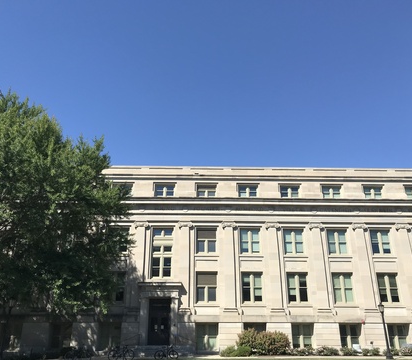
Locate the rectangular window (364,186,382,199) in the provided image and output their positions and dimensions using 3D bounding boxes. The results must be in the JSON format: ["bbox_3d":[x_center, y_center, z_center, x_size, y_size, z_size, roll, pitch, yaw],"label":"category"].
[{"bbox_3d":[14.921,1.113,34.606,1.530,1.030,0.250,0,-20,0],"label":"rectangular window"}]

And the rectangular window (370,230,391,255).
[{"bbox_3d":[16.970,6.068,37.769,1.880,2.520,0.200,1,-22,-1],"label":"rectangular window"}]

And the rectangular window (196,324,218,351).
[{"bbox_3d":[0.125,12.729,31.542,1.860,2.101,0.300,1,-22,-1],"label":"rectangular window"}]

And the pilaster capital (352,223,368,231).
[{"bbox_3d":[13.063,3.935,32.848,1.110,0.570,0.450,0,-20,0],"label":"pilaster capital"}]

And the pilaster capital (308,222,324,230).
[{"bbox_3d":[9.332,3.931,32.815,1.110,0.570,0.450,0,-20,0],"label":"pilaster capital"}]

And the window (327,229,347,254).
[{"bbox_3d":[11.824,5.509,34.709,1.774,2.256,0.300,1,-22,-1],"label":"window"}]

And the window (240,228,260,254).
[{"bbox_3d":[3.738,5.175,32.729,1.440,2.070,0.250,0,-20,0],"label":"window"}]

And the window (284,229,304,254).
[{"bbox_3d":[7.872,5.473,34.619,1.791,2.256,0.300,1,-22,-1],"label":"window"}]

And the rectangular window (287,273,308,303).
[{"bbox_3d":[8.477,9.988,35.981,1.930,2.750,0.200,1,-22,-1],"label":"rectangular window"}]

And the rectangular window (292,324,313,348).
[{"bbox_3d":[7.924,12.799,31.719,1.894,2.101,0.300,1,-22,-1],"label":"rectangular window"}]

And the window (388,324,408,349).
[{"bbox_3d":[17.070,13.911,34.438,1.900,2.160,0.200,1,-22,-1],"label":"window"}]

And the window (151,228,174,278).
[{"bbox_3d":[-3.681,6.081,32.325,1.560,4.100,0.250,0,-20,0],"label":"window"}]

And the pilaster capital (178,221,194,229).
[{"bbox_3d":[-1.797,3.987,34.469,1.292,0.663,0.400,1,-22,-1],"label":"pilaster capital"}]

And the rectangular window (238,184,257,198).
[{"bbox_3d":[4.229,1.175,39.570,1.820,1.600,0.200,1,-22,-1],"label":"rectangular window"}]

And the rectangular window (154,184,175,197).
[{"bbox_3d":[-3.680,0.932,34.504,1.530,1.030,0.250,0,-20,0],"label":"rectangular window"}]

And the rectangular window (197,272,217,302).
[{"bbox_3d":[0.045,8.680,31.394,1.520,2.240,0.250,0,-20,0],"label":"rectangular window"}]

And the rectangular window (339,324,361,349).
[{"bbox_3d":[12.700,13.858,34.369,1.900,2.150,0.200,1,-22,-1],"label":"rectangular window"}]

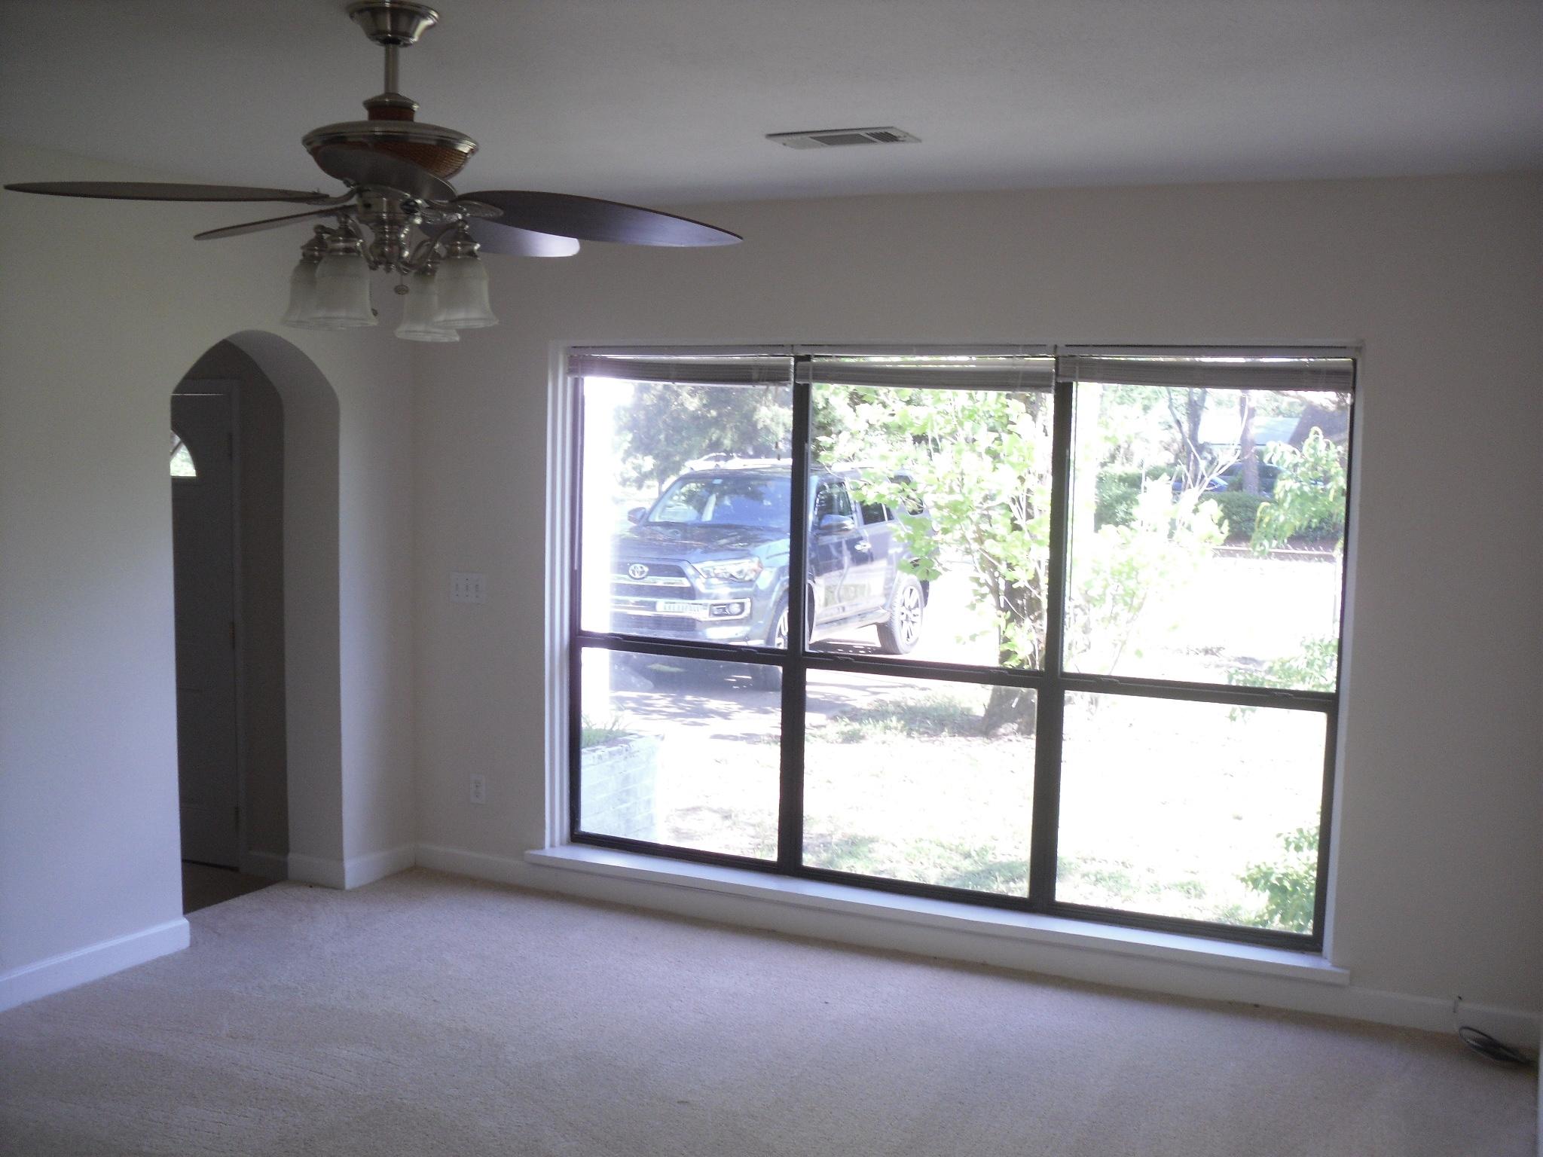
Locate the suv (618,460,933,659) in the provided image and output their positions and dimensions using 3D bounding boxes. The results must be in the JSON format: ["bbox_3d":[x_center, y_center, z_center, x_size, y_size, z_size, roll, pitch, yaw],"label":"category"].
[{"bbox_3d":[-0.027,-0.167,14.000,1.960,1.810,4.820,4,4,24],"label":"suv"}]

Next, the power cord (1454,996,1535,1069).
[{"bbox_3d":[1.984,1.243,4.293,0.210,0.115,0.150,4,6,25],"label":"power cord"}]

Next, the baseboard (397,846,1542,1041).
[{"bbox_3d":[0.377,1.151,5.126,3.900,0.095,0.020,4,6,25],"label":"baseboard"}]

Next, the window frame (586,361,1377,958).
[{"bbox_3d":[0.463,0.146,5.138,2.660,1.790,0.100,4,6,25],"label":"window frame"}]

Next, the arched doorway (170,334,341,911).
[{"bbox_3d":[-1.798,0.159,5.252,0.260,1.980,0.790,4,6,25],"label":"arched doorway"}]

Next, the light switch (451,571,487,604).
[{"bbox_3d":[-1.113,0.035,5.716,0.163,0.115,0.015,4,6,25],"label":"light switch"}]

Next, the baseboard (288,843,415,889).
[{"bbox_3d":[-1.582,1.052,5.830,0.275,0.092,0.370,4,6,25],"label":"baseboard"}]

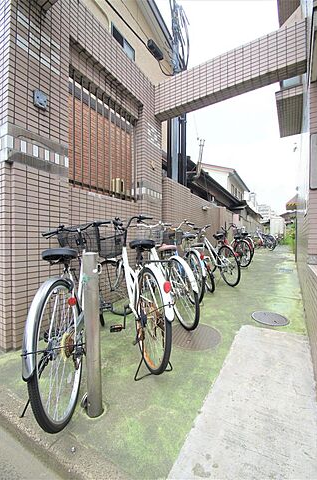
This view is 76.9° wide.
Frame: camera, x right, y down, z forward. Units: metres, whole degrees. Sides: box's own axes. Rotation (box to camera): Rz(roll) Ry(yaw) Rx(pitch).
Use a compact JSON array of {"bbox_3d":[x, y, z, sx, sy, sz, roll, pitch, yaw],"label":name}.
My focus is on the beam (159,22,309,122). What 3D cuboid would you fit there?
[{"bbox_3d":[0.889,-2.384,2.993,2.120,0.490,0.240,-1,-1,29],"label":"beam"}]

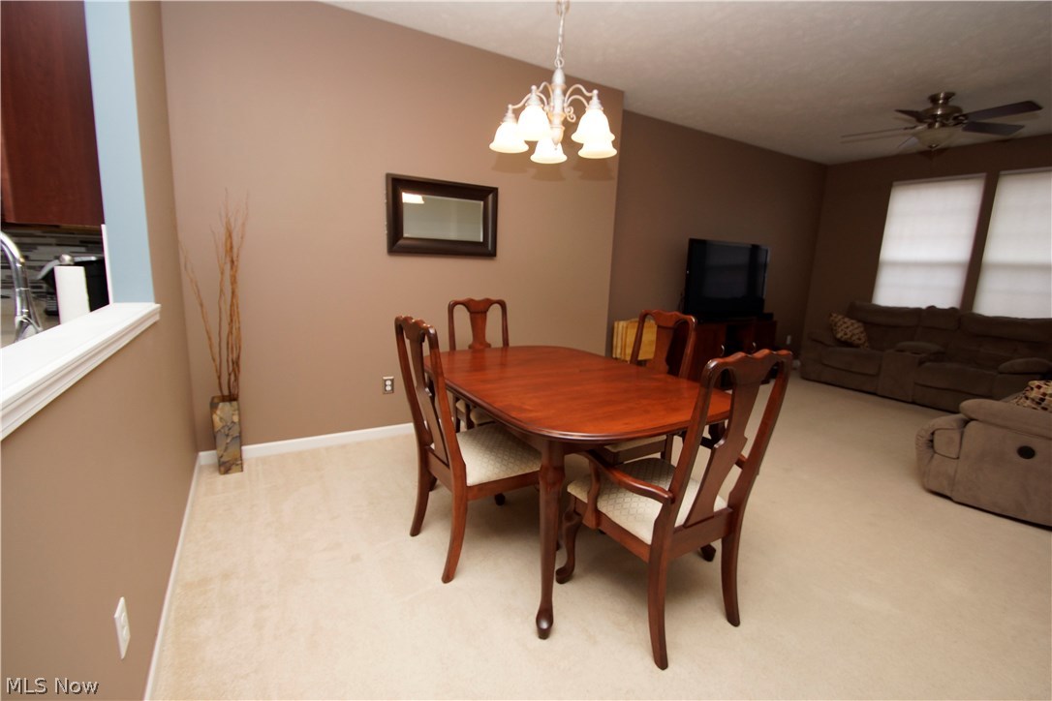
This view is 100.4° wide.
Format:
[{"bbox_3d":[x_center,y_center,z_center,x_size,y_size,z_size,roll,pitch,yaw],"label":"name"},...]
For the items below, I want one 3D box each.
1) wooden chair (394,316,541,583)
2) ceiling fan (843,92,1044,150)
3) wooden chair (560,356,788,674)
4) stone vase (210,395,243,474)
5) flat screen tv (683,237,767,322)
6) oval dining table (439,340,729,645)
[{"bbox_3d":[-0.226,0.372,1.911,0.550,1.020,0.480,-5,12,-33],"label":"wooden chair"},{"bbox_3d":[3.446,-1.919,3.693,1.300,0.430,1.300,-4,12,-30],"label":"ceiling fan"},{"bbox_3d":[0.496,0.458,1.559,0.580,1.020,0.570,-4,12,-30],"label":"wooden chair"},{"bbox_3d":[-1.750,0.499,2.581,0.130,0.440,0.135,-4,12,-30],"label":"stone vase"},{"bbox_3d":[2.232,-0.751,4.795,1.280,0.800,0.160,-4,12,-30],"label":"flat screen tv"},{"bbox_3d":[0.130,0.478,2.124,1.025,0.755,1.475,-4,12,-30],"label":"oval dining table"}]

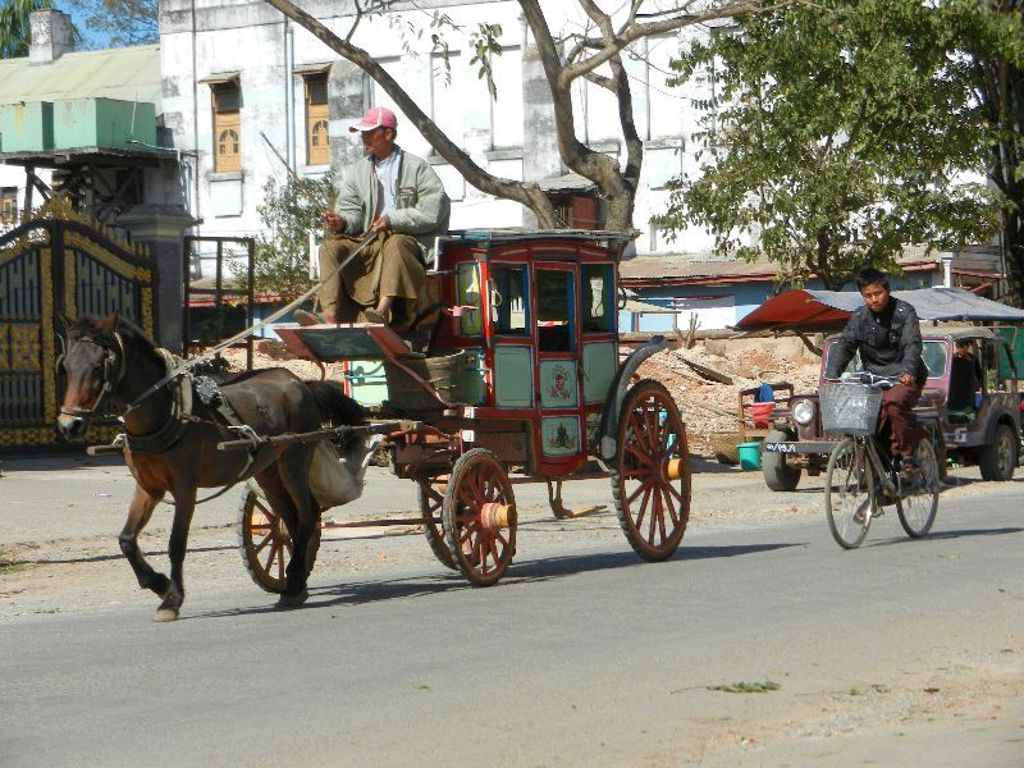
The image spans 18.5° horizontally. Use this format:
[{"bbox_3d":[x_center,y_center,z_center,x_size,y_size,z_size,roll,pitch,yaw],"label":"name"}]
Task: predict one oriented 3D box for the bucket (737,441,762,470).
[{"bbox_3d":[2.690,0.810,35.000,0.350,0.310,0.350,-1,0,0],"label":"bucket"}]

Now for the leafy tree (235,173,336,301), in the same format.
[{"bbox_3d":[-3.750,-1.300,53.000,2.000,4.400,2.000,-1,0,0],"label":"leafy tree"}]

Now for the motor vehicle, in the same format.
[{"bbox_3d":[3.840,0.230,31.700,1.520,1.620,3.150,-1,1,31],"label":"motor vehicle"}]

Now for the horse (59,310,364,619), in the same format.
[{"bbox_3d":[-1.480,0.395,15.750,0.500,1.500,2.050,-1,1,32],"label":"horse"}]

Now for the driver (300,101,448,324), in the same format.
[{"bbox_3d":[-0.740,-0.910,17.000,0.580,1.200,0.720,-1,1,33],"label":"driver"}]

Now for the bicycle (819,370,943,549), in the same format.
[{"bbox_3d":[2.335,0.460,19.670,0.550,1.070,1.750,-1,1,30],"label":"bicycle"}]

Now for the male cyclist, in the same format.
[{"bbox_3d":[2.330,0.060,19.650,0.500,1.550,0.680,-1,1,30],"label":"male cyclist"}]

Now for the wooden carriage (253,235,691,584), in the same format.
[{"bbox_3d":[-0.190,0.110,17.980,1.620,2.000,3.050,-2,1,29],"label":"wooden carriage"}]

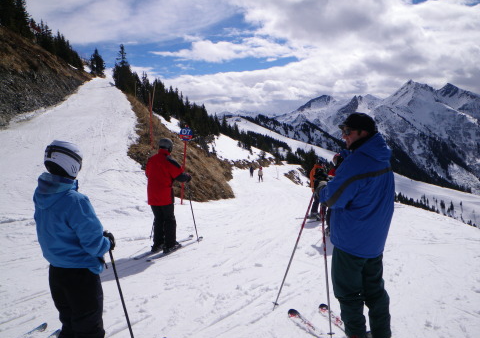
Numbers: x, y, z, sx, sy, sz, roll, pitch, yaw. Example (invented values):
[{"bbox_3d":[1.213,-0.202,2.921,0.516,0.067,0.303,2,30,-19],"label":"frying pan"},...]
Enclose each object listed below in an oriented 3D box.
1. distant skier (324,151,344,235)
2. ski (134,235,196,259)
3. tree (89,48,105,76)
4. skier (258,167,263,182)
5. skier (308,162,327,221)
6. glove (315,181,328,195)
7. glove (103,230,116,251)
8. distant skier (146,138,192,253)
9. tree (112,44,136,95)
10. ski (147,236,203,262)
[{"bbox_3d":[2.059,0.538,8.200,0.580,1.720,0.600,0,3,3],"label":"distant skier"},{"bbox_3d":[-1.185,1.260,6.360,0.110,0.090,1.700,0,0,23],"label":"ski"},{"bbox_3d":[-42.499,-31.837,115.000,4.600,8.300,4.600,0,3,0],"label":"tree"},{"bbox_3d":[2.323,0.646,44.000,0.600,1.720,0.500,0,3,3],"label":"skier"},{"bbox_3d":[2.313,0.611,11.300,0.580,1.700,0.600,0,3,-3],"label":"skier"},{"bbox_3d":[0.640,0.153,3.050,0.150,0.130,0.110,2,3,30],"label":"glove"},{"bbox_3d":[-0.857,0.469,2.550,0.120,0.150,0.100,-2,3,-37],"label":"glove"},{"bbox_3d":[-1.107,0.419,6.100,0.680,1.780,0.580,1,3,22],"label":"distant skier"},{"bbox_3d":[-23.796,-20.500,80.000,5.000,10.700,5.000,0,3,0],"label":"tree"},{"bbox_3d":[-0.986,1.260,6.220,0.110,0.090,1.700,0,0,23],"label":"ski"}]

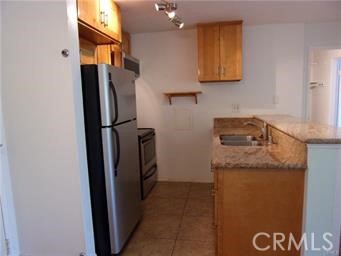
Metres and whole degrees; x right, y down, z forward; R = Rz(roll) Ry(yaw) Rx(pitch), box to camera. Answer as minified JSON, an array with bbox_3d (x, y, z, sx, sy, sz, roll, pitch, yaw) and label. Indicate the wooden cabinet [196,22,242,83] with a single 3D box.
[{"bbox_3d":[0.715,-1.074,3.451,0.605,0.785,0.320,-1,7,11],"label":"wooden cabinet"}]

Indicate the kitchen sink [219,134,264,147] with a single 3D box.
[{"bbox_3d":[0.765,0.229,2.670,0.430,0.200,0.770,-1,7,11],"label":"kitchen sink"}]

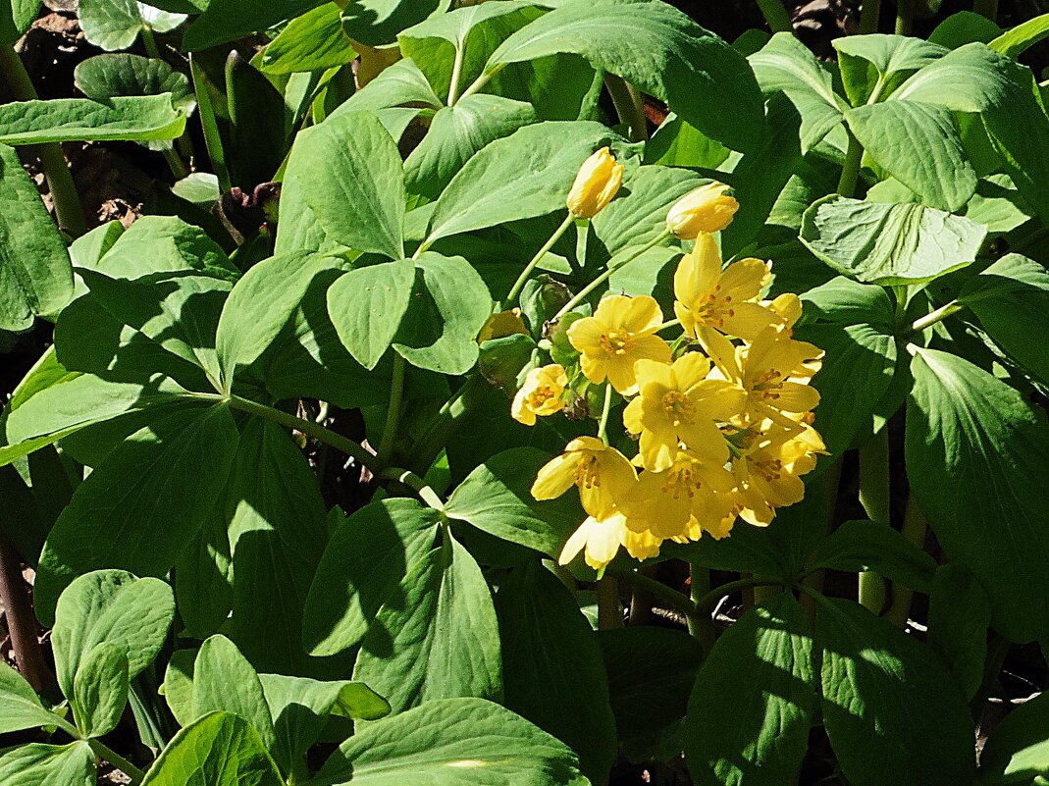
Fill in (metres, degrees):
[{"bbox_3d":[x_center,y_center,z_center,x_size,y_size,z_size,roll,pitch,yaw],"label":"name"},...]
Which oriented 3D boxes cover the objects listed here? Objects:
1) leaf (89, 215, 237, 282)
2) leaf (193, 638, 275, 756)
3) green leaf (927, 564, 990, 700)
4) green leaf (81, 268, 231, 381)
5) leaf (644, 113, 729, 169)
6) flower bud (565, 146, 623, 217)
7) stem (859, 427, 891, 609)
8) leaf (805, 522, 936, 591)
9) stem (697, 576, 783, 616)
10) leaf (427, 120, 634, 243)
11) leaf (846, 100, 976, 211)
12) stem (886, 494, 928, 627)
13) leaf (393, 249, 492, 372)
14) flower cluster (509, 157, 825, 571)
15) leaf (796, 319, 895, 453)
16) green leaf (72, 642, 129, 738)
[{"bbox_3d":[-0.076,-0.030,0.985,0.031,0.008,0.024,12,34,7],"label":"leaf"},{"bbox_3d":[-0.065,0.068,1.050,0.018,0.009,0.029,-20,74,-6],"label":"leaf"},{"bbox_3d":[0.092,0.051,0.990,0.013,0.029,0.005,0,-6,-28],"label":"green leaf"},{"bbox_3d":[-0.081,-0.015,1.030,0.026,0.008,0.038,-25,49,-29],"label":"green leaf"},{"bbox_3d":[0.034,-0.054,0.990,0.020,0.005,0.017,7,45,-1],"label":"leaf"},{"bbox_3d":[0.014,-0.041,0.920,0.008,0.015,0.008,28,12,0],"label":"flower bud"},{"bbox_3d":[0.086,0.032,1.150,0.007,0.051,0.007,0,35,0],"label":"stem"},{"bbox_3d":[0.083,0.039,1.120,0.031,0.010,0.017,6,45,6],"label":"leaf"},{"bbox_3d":[0.043,0.041,0.940,0.018,0.004,0.004,-23,0,12],"label":"stem"},{"bbox_3d":[0.001,-0.045,1.025,0.046,0.009,0.024,-25,47,-16],"label":"leaf"},{"bbox_3d":[0.080,-0.049,0.970,0.031,0.009,0.018,44,58,11],"label":"leaf"},{"bbox_3d":[0.080,0.035,0.975,0.005,0.037,0.005,9,36,0],"label":"stem"},{"bbox_3d":[-0.018,-0.017,1.000,0.021,0.009,0.027,-13,62,-14],"label":"leaf"},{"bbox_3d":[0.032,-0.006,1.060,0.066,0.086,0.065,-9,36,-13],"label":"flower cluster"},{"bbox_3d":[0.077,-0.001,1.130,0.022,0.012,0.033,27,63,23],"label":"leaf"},{"bbox_3d":[-0.081,0.057,0.890,0.011,0.005,0.018,13,72,-2],"label":"green leaf"}]

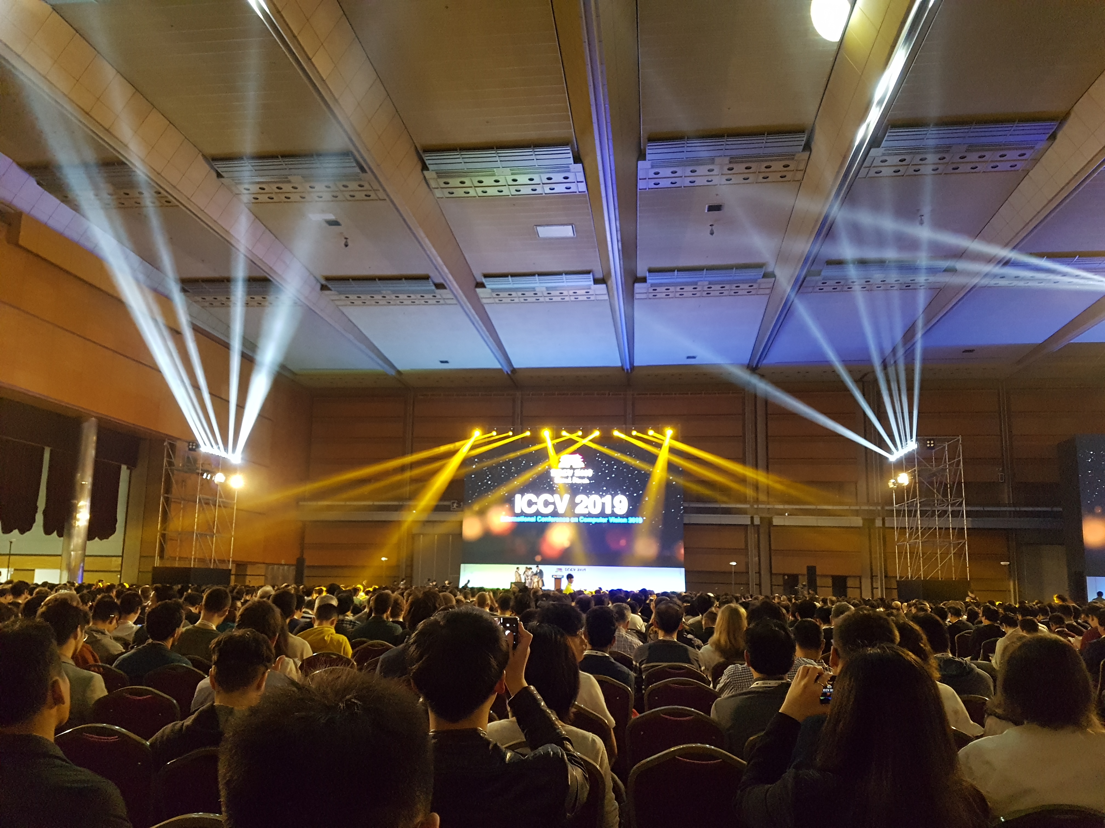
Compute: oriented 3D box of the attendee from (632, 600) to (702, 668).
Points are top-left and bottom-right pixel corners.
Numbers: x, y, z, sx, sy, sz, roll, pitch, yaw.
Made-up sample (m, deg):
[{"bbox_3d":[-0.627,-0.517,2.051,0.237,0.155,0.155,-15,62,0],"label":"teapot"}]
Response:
[{"bbox_3d":[0.823,2.012,5.862,0.500,1.330,0.780,0,-12,7],"label":"attendee"}]

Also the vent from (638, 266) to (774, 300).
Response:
[{"bbox_3d":[8.374,-7.250,45.938,7.560,0.450,3.800,-1,-12,7],"label":"vent"}]

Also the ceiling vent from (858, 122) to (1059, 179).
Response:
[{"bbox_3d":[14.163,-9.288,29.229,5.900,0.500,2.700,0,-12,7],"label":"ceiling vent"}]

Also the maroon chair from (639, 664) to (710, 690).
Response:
[{"bbox_3d":[0.877,2.217,5.836,0.460,0.920,0.570,0,-12,7],"label":"maroon chair"}]

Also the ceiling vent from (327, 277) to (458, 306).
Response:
[{"bbox_3d":[-9.454,-7.025,48.013,7.300,0.450,3.800,-1,-12,7],"label":"ceiling vent"}]

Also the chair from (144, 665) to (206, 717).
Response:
[{"bbox_3d":[-2.275,2.058,5.315,0.460,0.910,0.570,-1,-12,7],"label":"chair"}]

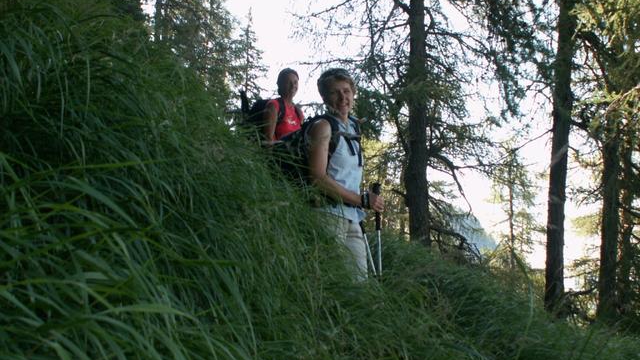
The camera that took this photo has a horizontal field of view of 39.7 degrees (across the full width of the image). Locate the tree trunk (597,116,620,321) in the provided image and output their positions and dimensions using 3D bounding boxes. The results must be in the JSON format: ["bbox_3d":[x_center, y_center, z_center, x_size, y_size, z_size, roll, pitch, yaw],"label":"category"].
[{"bbox_3d":[4.300,0.570,13.200,0.280,3.100,0.280,1,2,0],"label":"tree trunk"}]

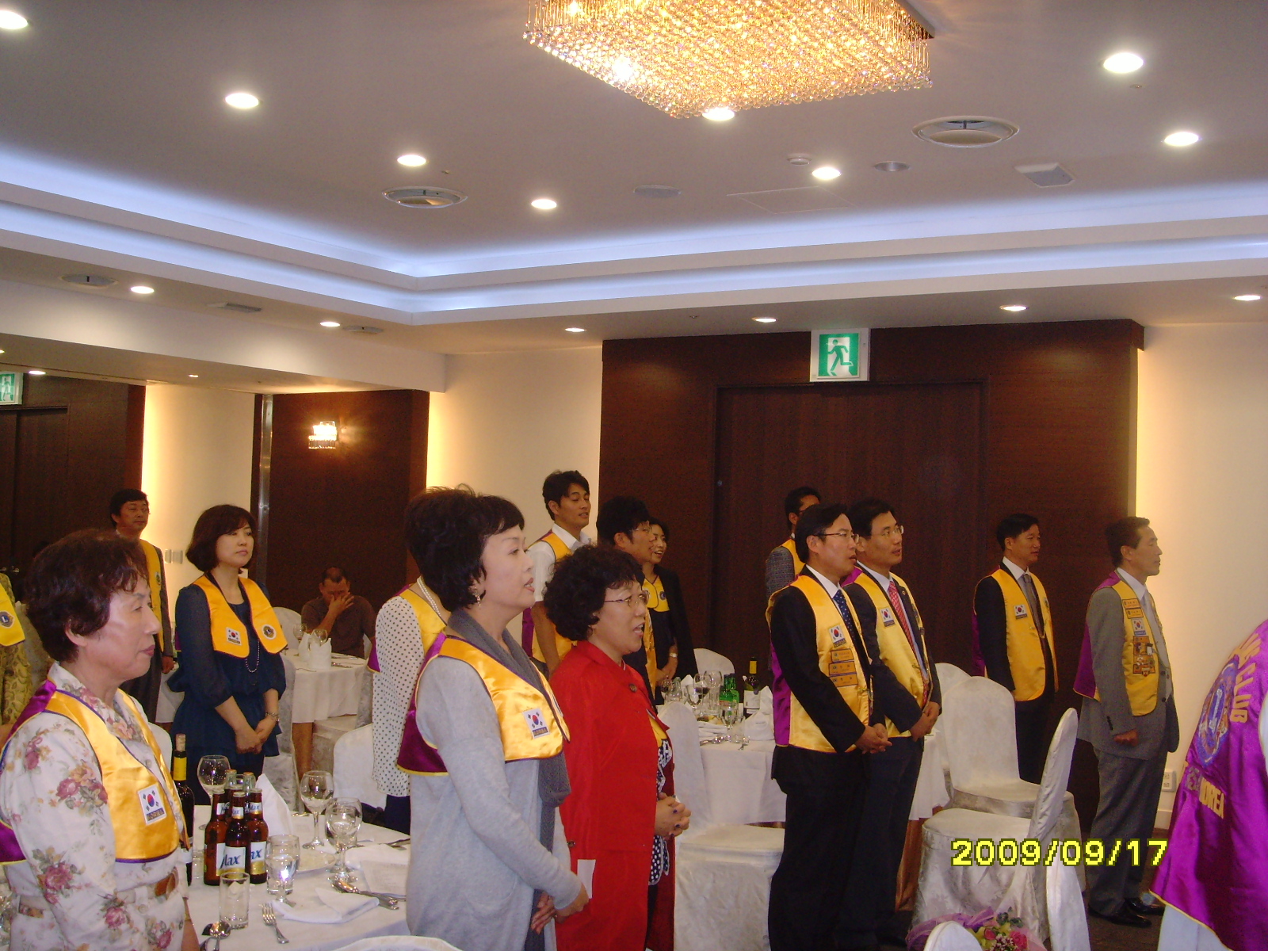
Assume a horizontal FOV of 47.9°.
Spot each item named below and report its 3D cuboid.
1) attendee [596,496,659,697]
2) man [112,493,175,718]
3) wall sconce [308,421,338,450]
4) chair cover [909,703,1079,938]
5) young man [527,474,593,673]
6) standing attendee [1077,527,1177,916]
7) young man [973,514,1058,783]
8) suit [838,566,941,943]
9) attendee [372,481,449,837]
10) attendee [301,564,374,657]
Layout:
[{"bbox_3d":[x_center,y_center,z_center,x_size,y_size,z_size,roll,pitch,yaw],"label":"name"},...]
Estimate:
[{"bbox_3d":[-0.066,0.952,6.100,0.340,1.720,0.500,1,-2,20],"label":"attendee"},{"bbox_3d":[-2.718,0.923,7.800,0.330,1.700,0.500,1,-2,28],"label":"man"},{"bbox_3d":[-2.303,-0.301,10.579,0.190,0.215,0.130,1,-2,32],"label":"wall sconce"},{"bbox_3d":[1.437,1.385,5.740,0.620,0.930,0.470,1,-2,18],"label":"chair cover"},{"bbox_3d":[-0.301,0.883,6.150,0.320,1.790,0.500,1,-2,36],"label":"young man"},{"bbox_3d":[2.063,1.012,5.980,0.340,1.670,0.520,1,-2,34],"label":"standing attendee"},{"bbox_3d":[1.871,1.035,7.000,0.510,1.720,0.330,3,-2,-40],"label":"young man"},{"bbox_3d":[0.956,1.094,5.480,0.360,1.430,0.520,0,-2,44],"label":"suit"},{"bbox_3d":[-0.634,0.899,4.450,0.320,1.650,0.470,1,-2,32],"label":"attendee"},{"bbox_3d":[-1.811,1.182,8.750,0.520,1.230,0.720,2,-1,4],"label":"attendee"}]

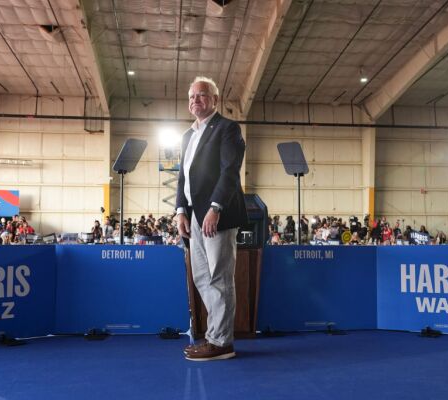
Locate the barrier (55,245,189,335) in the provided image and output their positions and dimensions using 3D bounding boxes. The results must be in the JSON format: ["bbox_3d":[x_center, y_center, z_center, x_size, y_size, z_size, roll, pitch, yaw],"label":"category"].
[{"bbox_3d":[-0.771,0.691,4.388,1.010,0.684,0.050,1,-4,-7],"label":"barrier"}]

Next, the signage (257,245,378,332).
[{"bbox_3d":[0.733,0.707,4.561,1.030,0.688,0.050,1,-4,-7],"label":"signage"}]

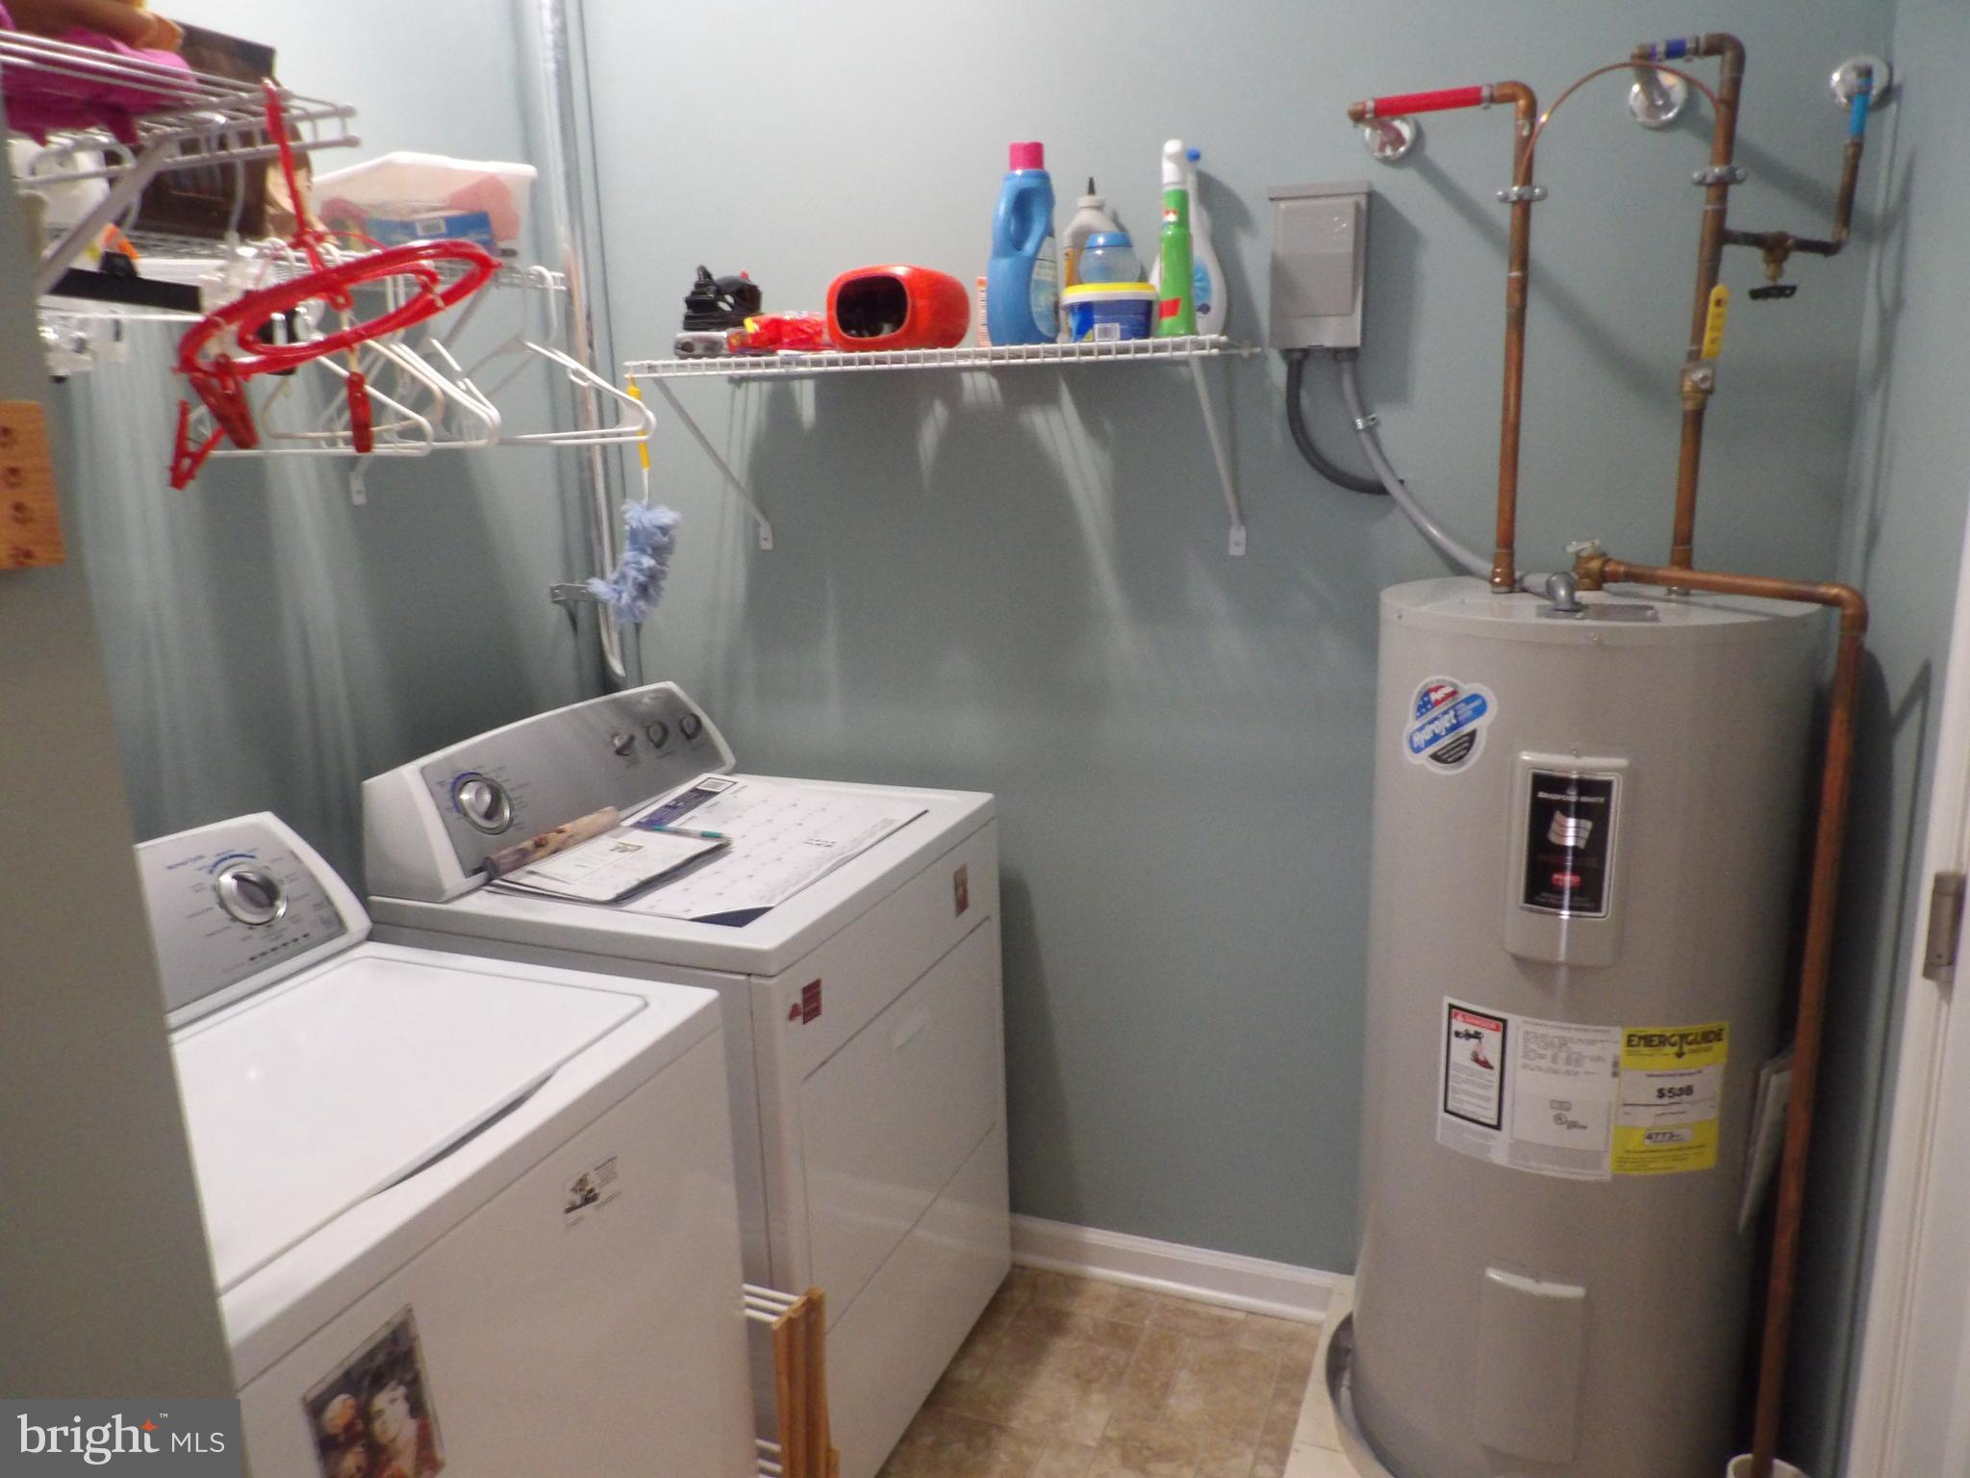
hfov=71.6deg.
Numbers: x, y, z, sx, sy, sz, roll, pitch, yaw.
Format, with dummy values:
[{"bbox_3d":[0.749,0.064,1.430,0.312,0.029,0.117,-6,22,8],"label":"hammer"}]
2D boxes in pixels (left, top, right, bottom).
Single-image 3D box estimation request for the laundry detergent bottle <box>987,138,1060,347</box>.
[{"bbox_3d":[0.053,-0.689,1.917,0.080,0.277,0.115,5,13,26],"label":"laundry detergent bottle"}]

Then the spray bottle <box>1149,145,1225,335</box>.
[{"bbox_3d":[0.295,-0.708,1.973,0.108,0.278,0.088,-3,12,-8],"label":"spray bottle"}]

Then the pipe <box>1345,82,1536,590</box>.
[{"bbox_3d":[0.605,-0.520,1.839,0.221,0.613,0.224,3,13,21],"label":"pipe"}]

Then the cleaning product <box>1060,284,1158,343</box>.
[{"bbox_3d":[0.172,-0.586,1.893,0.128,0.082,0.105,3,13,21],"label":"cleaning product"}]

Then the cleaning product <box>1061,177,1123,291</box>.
[{"bbox_3d":[0.157,-0.693,2.002,0.090,0.246,0.065,2,12,16],"label":"cleaning product"}]

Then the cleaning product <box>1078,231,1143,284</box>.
[{"bbox_3d":[0.171,-0.660,1.877,0.085,0.068,0.085,-1,12,0],"label":"cleaning product"}]

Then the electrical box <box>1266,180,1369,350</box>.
[{"bbox_3d":[0.481,-0.675,1.972,0.130,0.220,0.085,3,13,21],"label":"electrical box"}]

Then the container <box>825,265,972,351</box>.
[{"bbox_3d":[-0.128,-0.634,2.027,0.160,0.131,0.170,6,14,30],"label":"container"}]

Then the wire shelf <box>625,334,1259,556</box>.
[{"bbox_3d":[-0.064,-0.428,2.107,0.917,0.313,0.326,3,13,21],"label":"wire shelf"}]

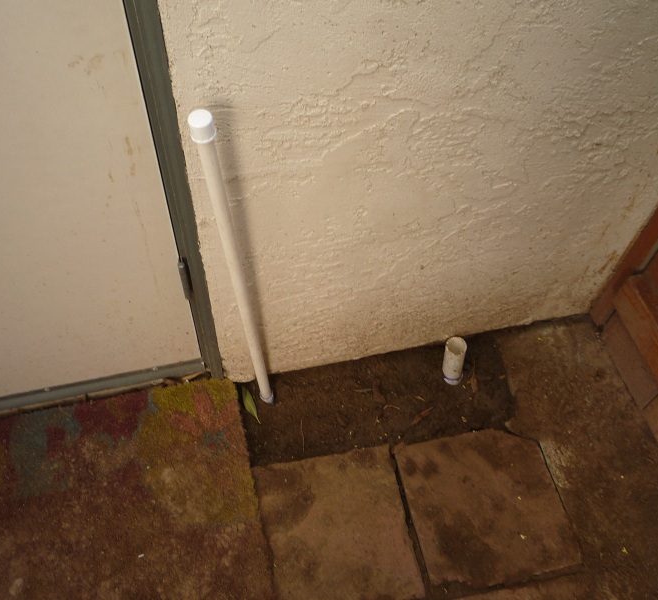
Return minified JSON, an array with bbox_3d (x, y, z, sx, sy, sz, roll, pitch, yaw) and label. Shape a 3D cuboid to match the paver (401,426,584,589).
[{"bbox_3d":[0.301,0.401,1.361,0.292,0.045,0.281,-7,57,-8],"label":"paver"}]

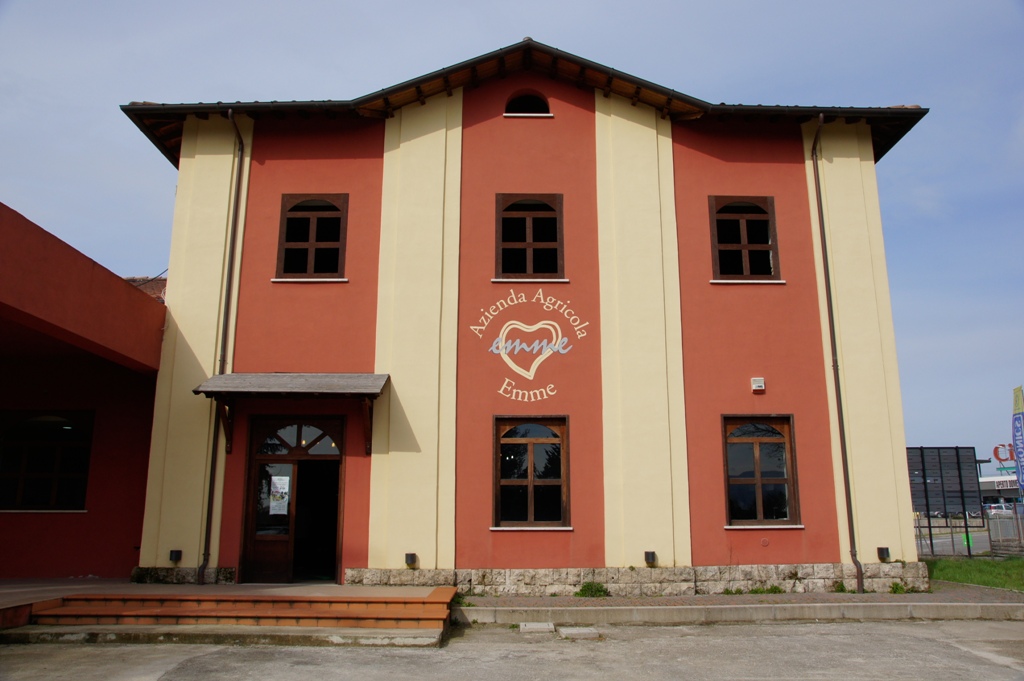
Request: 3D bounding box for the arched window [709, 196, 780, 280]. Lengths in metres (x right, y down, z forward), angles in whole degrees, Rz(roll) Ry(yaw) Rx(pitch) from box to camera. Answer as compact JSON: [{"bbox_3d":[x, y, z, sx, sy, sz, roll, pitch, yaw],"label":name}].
[{"bbox_3d":[4.521,-1.974,14.972,1.312,1.738,0.160,0,-12,-1],"label":"arched window"}]

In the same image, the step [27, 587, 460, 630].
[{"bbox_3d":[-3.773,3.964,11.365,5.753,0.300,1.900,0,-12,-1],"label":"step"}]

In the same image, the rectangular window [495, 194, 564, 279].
[{"bbox_3d":[0.348,-2.007,14.890,1.335,1.739,0.160,0,-12,-1],"label":"rectangular window"}]

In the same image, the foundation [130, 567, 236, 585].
[{"bbox_3d":[-5.695,4.098,13.408,1.822,0.278,0.220,0,-12,-1],"label":"foundation"}]

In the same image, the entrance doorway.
[{"bbox_3d":[-3.900,2.847,13.806,1.743,2.891,0.250,0,-12,-1],"label":"entrance doorway"}]

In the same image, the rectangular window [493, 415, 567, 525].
[{"bbox_3d":[0.358,2.367,13.970,1.371,1.978,0.160,0,-12,-1],"label":"rectangular window"}]

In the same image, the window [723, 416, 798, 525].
[{"bbox_3d":[4.545,2.369,14.059,1.324,1.964,0.160,0,-12,-1],"label":"window"}]

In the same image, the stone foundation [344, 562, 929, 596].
[{"bbox_3d":[2.225,4.229,13.565,10.280,0.504,0.250,0,-12,-1],"label":"stone foundation"}]

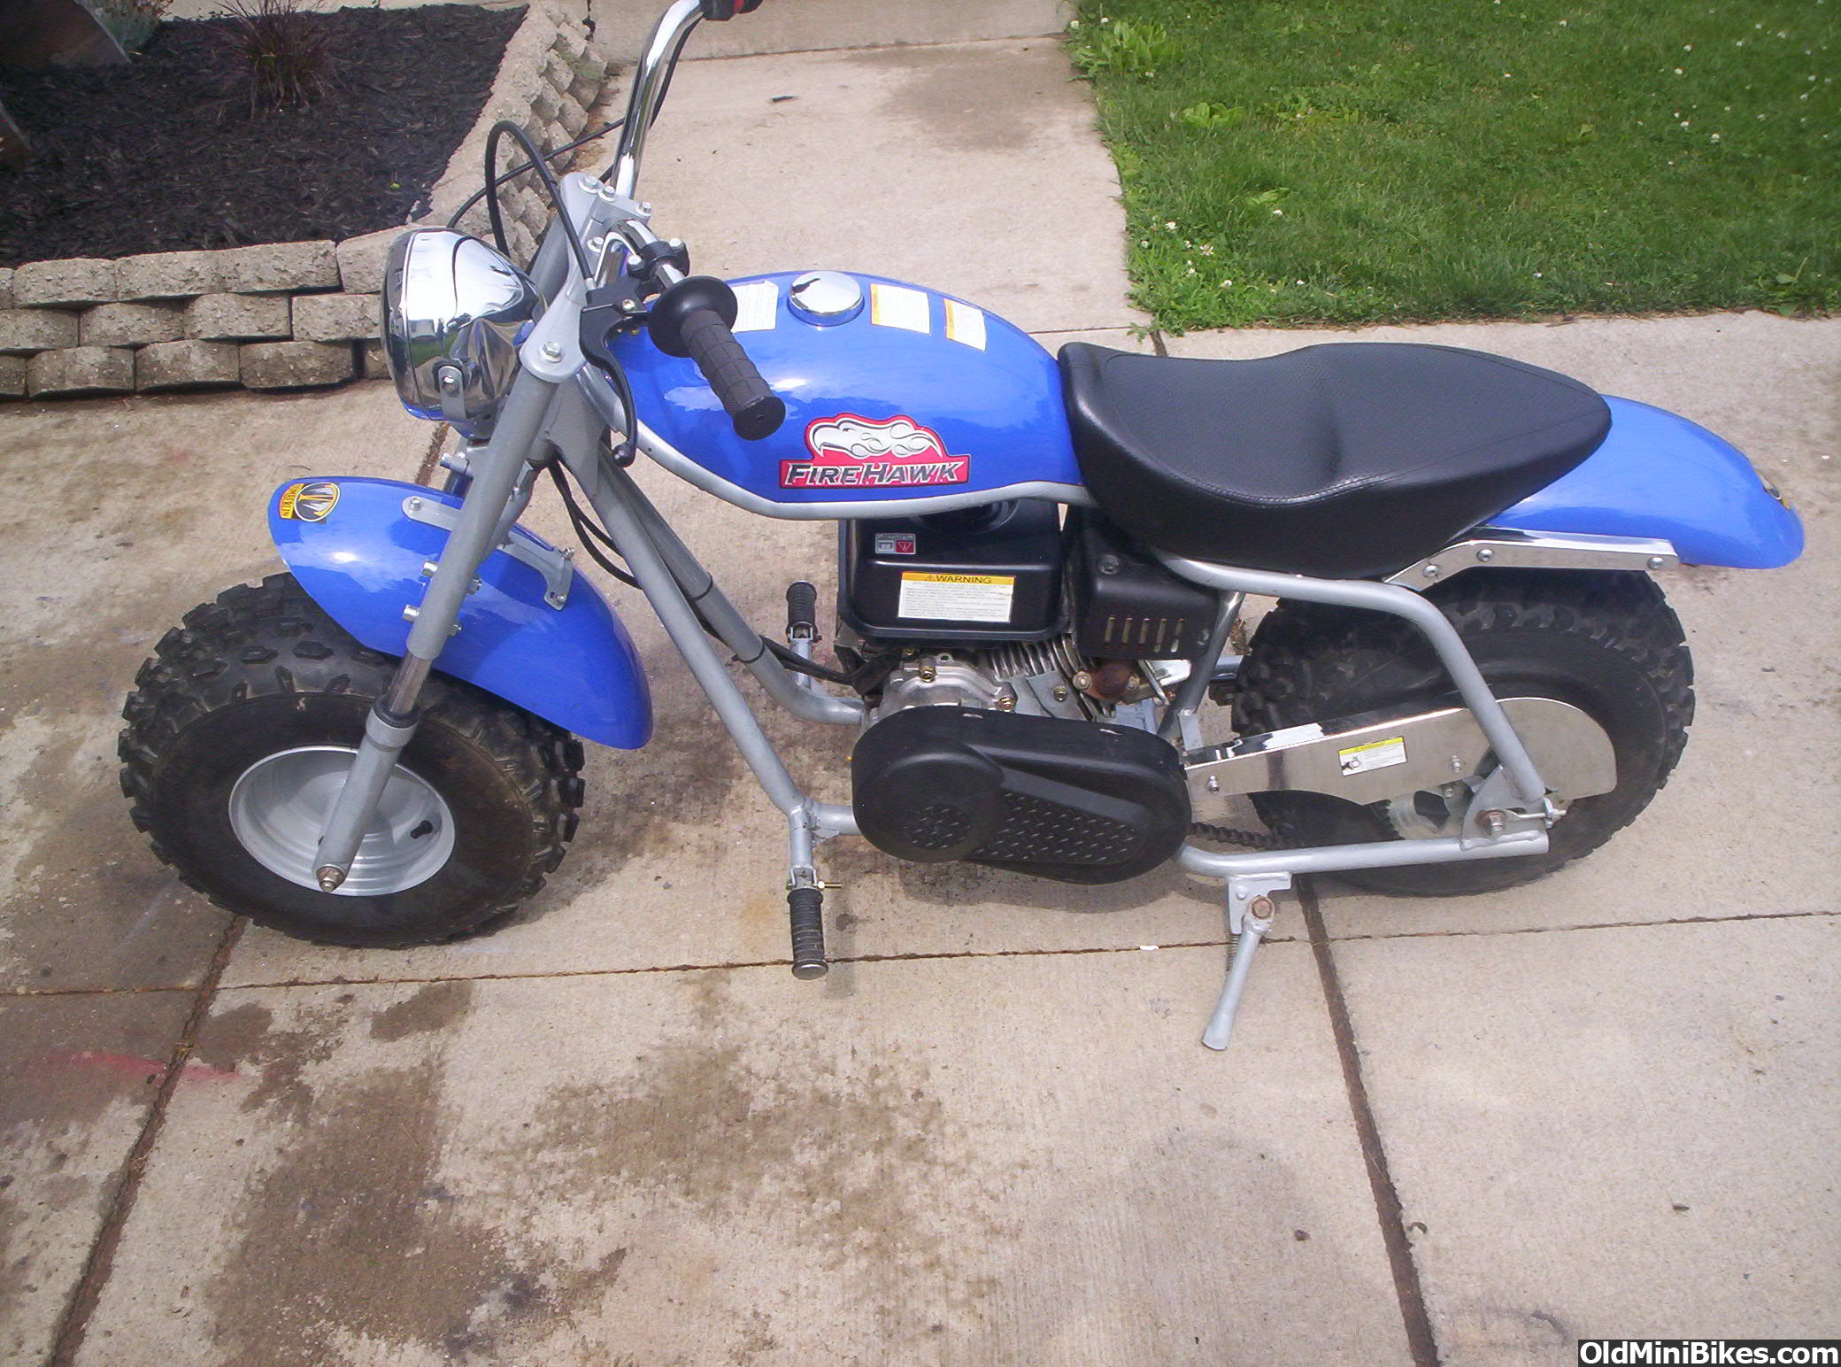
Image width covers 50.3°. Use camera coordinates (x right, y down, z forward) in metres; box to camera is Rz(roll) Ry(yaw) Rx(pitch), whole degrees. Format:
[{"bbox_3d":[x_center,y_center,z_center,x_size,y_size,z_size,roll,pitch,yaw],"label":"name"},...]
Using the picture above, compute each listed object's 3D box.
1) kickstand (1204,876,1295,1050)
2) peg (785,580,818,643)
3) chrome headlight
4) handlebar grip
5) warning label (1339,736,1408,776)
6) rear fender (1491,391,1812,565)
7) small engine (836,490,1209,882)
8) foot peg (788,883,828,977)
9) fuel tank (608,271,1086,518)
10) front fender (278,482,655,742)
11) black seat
[{"bbox_3d":[0.338,0.296,2.076,0.065,0.195,0.055,16,-1,1],"label":"kickstand"},{"bbox_3d":[-0.140,-0.085,2.316,0.036,0.036,0.105,-3,44,1],"label":"peg"},{"bbox_3d":[-0.409,-0.313,1.764,0.150,0.192,0.170,-3,44,1],"label":"chrome headlight"},{"bbox_3d":[-0.137,-0.227,1.391,0.037,0.037,0.115,-21,56,-18],"label":"handlebar grip"},{"bbox_3d":[0.463,0.075,2.003,0.065,0.038,0.002,-14,42,11],"label":"warning label"},{"bbox_3d":[0.679,-0.207,1.905,0.400,0.145,0.195,6,43,-8],"label":"rear fender"},{"bbox_3d":[0.101,-0.046,2.019,0.370,0.400,0.350,-3,44,1],"label":"small engine"},{"bbox_3d":[-0.113,0.249,1.966,0.036,0.036,0.100,-3,44,1],"label":"foot peg"},{"bbox_3d":[-0.064,-0.287,1.801,0.425,0.180,0.225,-3,44,1],"label":"fuel tank"},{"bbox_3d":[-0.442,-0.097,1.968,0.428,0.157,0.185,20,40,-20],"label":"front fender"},{"bbox_3d":[0.394,-0.243,1.859,0.525,0.195,0.250,-3,44,1],"label":"black seat"}]

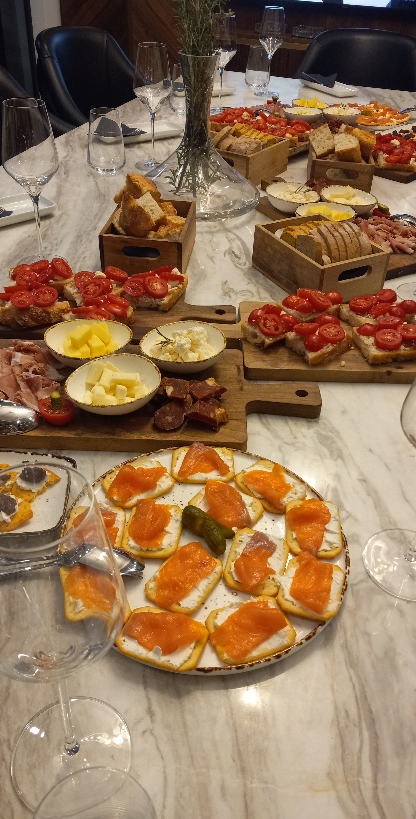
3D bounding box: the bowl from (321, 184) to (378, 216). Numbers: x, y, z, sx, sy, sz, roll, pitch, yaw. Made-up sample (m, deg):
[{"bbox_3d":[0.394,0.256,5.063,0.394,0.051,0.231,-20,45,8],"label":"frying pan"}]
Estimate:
[{"bbox_3d":[0.263,-0.386,1.201,0.105,0.036,0.102,3,38,0],"label":"bowl"}]

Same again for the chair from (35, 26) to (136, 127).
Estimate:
[{"bbox_3d":[-0.297,-0.839,2.322,0.580,0.865,0.585,10,38,9],"label":"chair"}]

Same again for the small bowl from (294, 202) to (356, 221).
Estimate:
[{"bbox_3d":[0.204,-0.328,1.121,0.104,0.036,0.102,3,38,0],"label":"small bowl"}]

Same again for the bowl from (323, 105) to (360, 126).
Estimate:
[{"bbox_3d":[0.376,-0.821,1.792,0.104,0.034,0.104,4,38,0],"label":"bowl"}]

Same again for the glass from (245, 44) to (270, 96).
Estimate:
[{"bbox_3d":[0.169,-1.144,2.148,0.083,0.120,0.083,4,38,0],"label":"glass"}]

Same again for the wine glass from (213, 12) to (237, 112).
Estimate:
[{"bbox_3d":[0.040,-0.979,1.814,0.081,0.238,0.081,3,38,0],"label":"wine glass"}]

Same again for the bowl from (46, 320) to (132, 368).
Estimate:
[{"bbox_3d":[-0.141,-0.070,0.760,0.103,0.036,0.098,2,38,-2],"label":"bowl"}]

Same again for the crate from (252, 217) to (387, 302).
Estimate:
[{"bbox_3d":[0.170,-0.230,0.989,0.126,0.071,0.175,-17,42,-24],"label":"crate"}]

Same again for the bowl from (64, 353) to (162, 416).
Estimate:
[{"bbox_3d":[-0.107,-0.023,0.729,0.107,0.037,0.107,3,38,0],"label":"bowl"}]

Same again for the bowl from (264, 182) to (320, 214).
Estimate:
[{"bbox_3d":[0.165,-0.408,1.248,0.107,0.037,0.107,3,38,0],"label":"bowl"}]

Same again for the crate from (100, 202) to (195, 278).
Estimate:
[{"bbox_3d":[-0.091,-0.273,1.033,0.122,0.077,0.179,6,38,3],"label":"crate"}]

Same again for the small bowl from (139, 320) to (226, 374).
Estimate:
[{"bbox_3d":[-0.030,-0.074,0.791,0.104,0.034,0.104,2,38,-2],"label":"small bowl"}]

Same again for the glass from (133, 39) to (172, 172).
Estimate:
[{"bbox_3d":[-0.123,-0.671,1.425,0.084,0.247,0.084,3,38,0],"label":"glass"}]

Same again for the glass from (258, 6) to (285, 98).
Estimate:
[{"bbox_3d":[0.201,-1.143,2.048,0.085,0.243,0.085,4,38,0],"label":"glass"}]

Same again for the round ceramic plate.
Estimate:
[{"bbox_3d":[-0.003,0.125,0.583,0.257,0.025,0.257,2,38,-2],"label":"round ceramic plate"}]

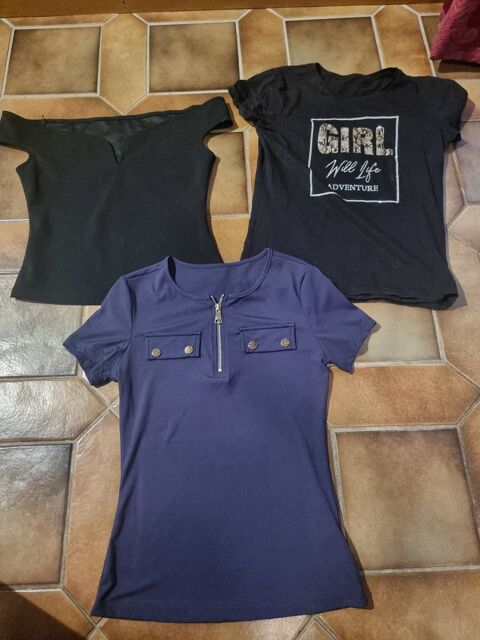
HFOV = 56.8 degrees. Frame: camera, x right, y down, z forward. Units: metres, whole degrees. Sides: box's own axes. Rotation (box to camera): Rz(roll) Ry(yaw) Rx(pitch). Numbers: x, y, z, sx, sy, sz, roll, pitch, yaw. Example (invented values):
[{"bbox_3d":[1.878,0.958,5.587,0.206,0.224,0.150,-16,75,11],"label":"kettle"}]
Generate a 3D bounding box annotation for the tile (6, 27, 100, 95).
[{"bbox_3d":[-0.415,-0.584,1.007,0.201,0.010,0.201,-3,71,-1],"label":"tile"}]

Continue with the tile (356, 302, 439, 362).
[{"bbox_3d":[0.244,-0.019,0.808,0.201,0.010,0.201,-3,71,-1],"label":"tile"}]

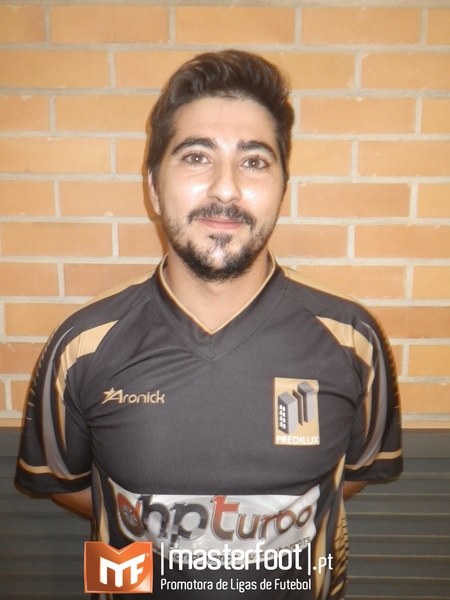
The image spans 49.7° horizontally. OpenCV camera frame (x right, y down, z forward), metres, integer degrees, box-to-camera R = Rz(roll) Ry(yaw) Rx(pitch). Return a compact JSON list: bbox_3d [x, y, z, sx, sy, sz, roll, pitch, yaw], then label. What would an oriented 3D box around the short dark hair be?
[{"bbox_3d":[-0.006,-0.213,0.628,0.183,0.185,0.195,3,7,-7],"label":"short dark hair"}]

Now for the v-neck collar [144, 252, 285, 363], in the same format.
[{"bbox_3d":[-0.010,0.000,0.672,0.187,0.140,0.145,0,9,-2],"label":"v-neck collar"}]

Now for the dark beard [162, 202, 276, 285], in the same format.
[{"bbox_3d":[-0.008,-0.065,0.565,0.130,0.087,0.082,3,7,-7],"label":"dark beard"}]

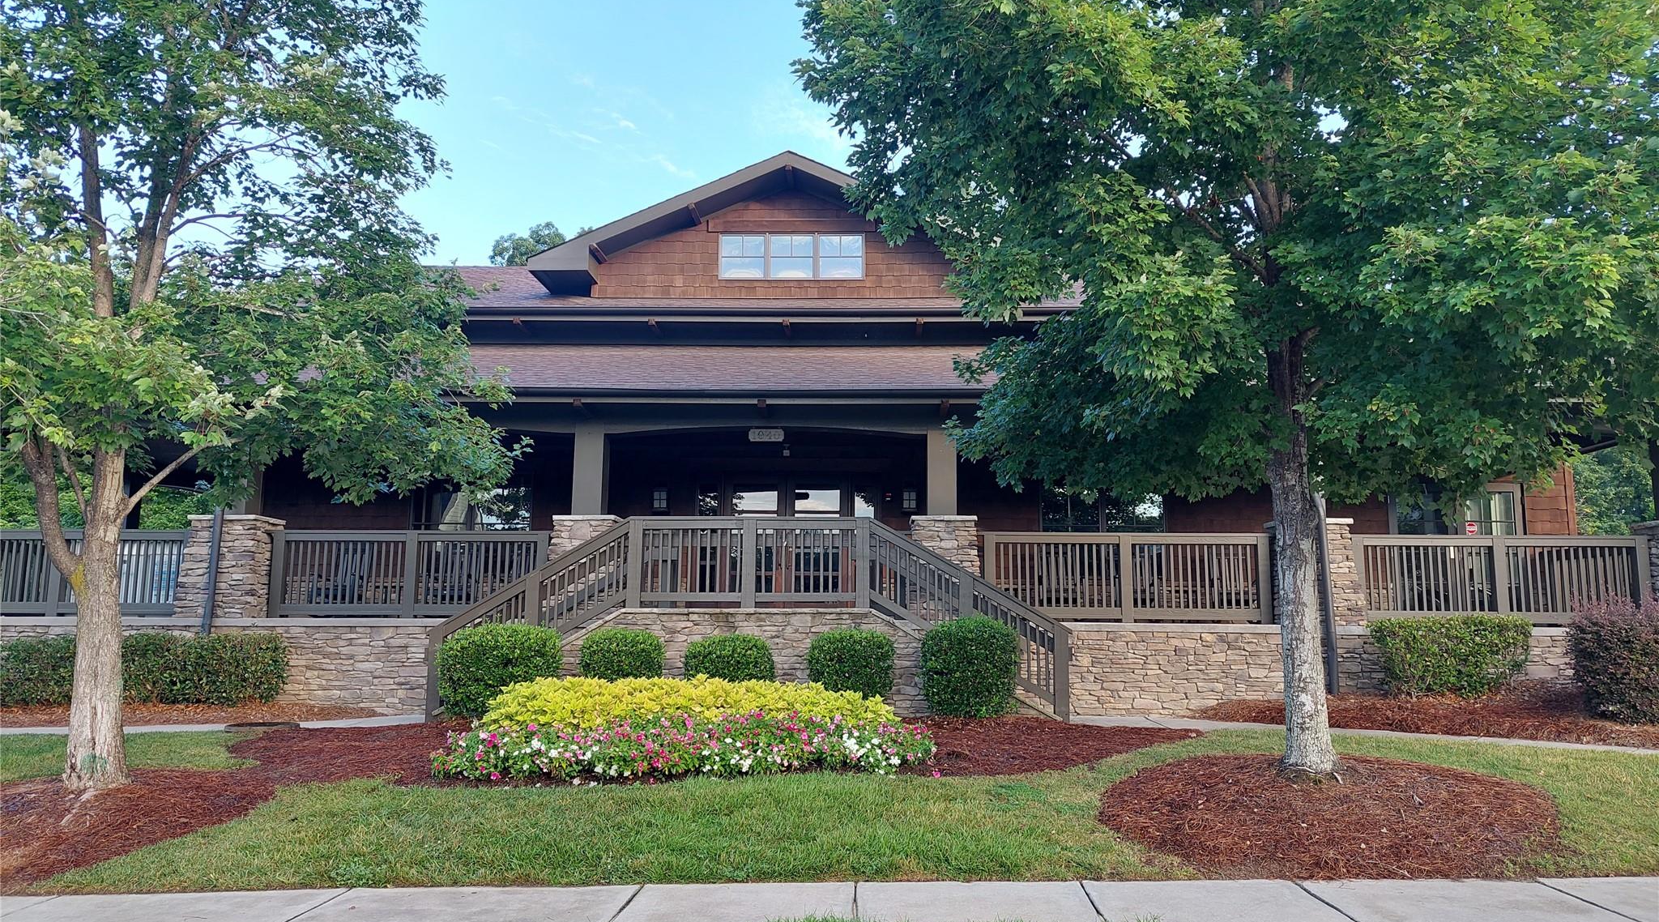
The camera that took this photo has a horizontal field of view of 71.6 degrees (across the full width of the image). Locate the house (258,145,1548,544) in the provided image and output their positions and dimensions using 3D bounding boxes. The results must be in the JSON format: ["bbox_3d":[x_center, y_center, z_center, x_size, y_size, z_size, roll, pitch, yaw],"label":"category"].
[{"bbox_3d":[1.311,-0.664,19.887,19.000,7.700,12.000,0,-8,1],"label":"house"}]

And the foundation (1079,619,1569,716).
[{"bbox_3d":[6.044,2.595,14.223,6.200,1.140,0.500,0,-8,1],"label":"foundation"}]

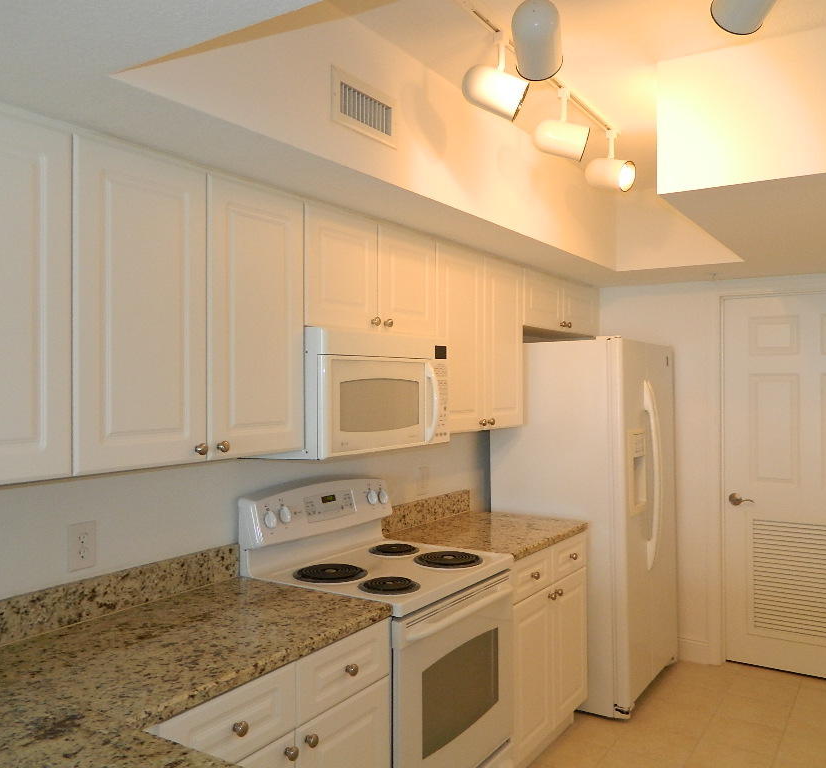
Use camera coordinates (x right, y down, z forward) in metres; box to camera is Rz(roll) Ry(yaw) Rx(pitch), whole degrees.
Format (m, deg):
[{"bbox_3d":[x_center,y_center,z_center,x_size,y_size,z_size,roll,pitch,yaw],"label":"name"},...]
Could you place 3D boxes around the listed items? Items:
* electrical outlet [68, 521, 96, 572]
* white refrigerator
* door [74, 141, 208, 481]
[{"bbox_3d":[-0.884,0.437,1.983,0.010,0.121,0.073,0,0,34],"label":"electrical outlet"},{"bbox_3d":[0.939,0.675,3.939,0.740,1.755,0.900,0,0,34],"label":"white refrigerator"},{"bbox_3d":[-0.656,-0.175,1.793,0.022,0.755,0.378,0,0,34],"label":"door"}]

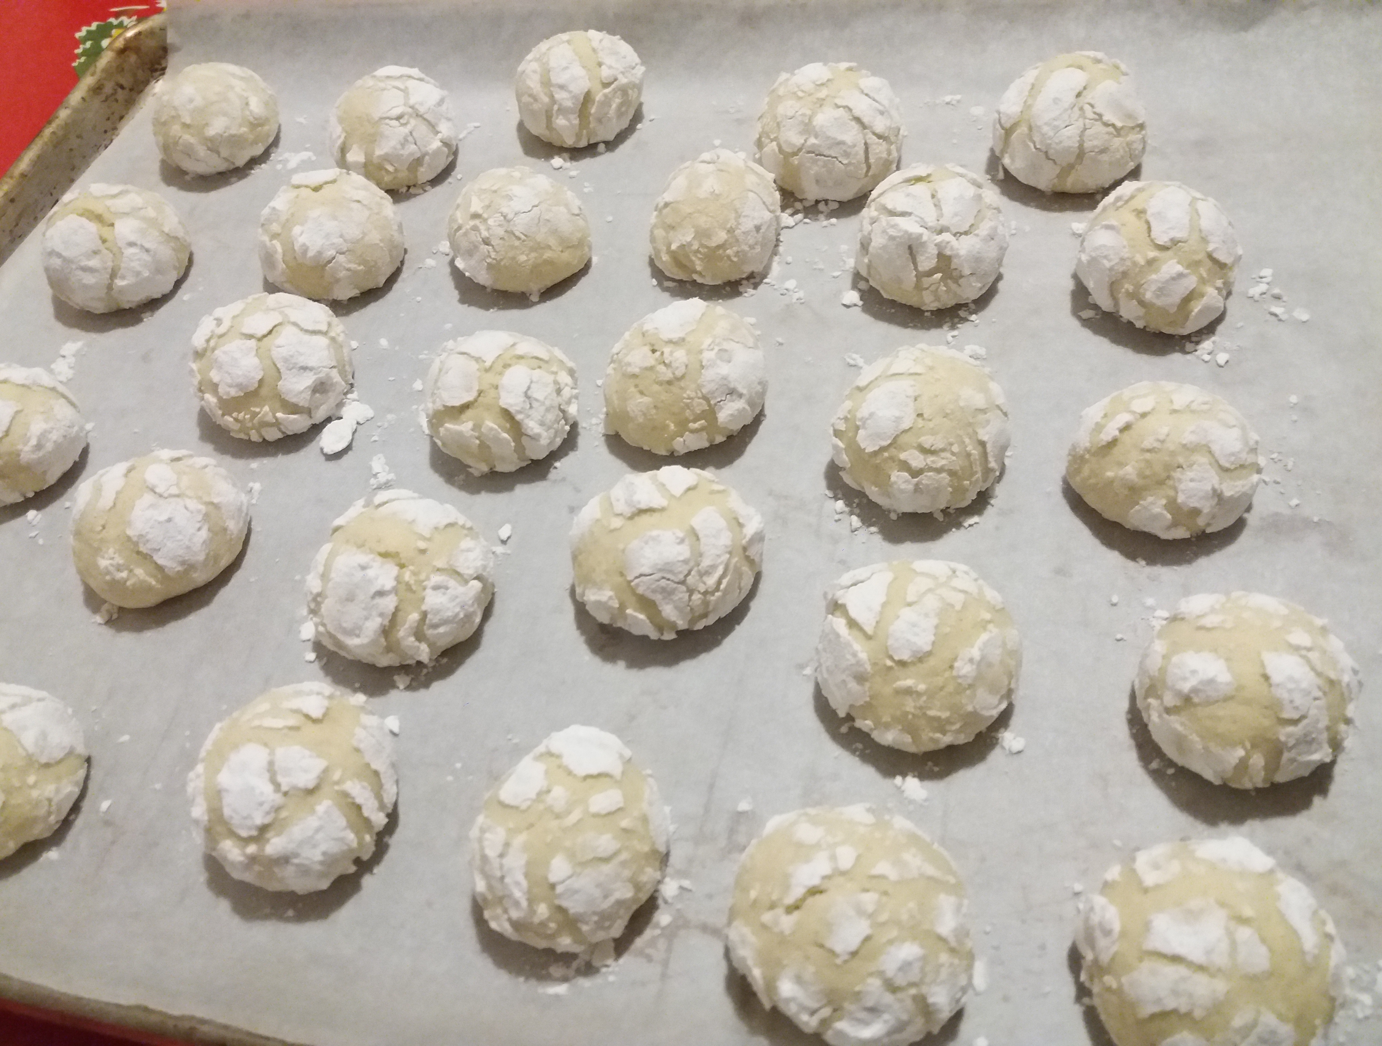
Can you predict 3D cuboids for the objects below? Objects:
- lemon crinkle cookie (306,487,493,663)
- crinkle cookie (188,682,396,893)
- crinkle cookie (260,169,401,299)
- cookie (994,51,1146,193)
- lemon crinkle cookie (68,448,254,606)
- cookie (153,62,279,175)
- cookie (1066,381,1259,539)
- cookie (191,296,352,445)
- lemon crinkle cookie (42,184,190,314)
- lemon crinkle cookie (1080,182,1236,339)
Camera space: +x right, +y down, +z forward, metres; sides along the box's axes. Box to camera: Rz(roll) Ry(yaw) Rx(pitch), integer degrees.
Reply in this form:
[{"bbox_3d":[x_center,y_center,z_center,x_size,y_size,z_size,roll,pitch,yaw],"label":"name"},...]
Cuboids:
[{"bbox_3d":[-0.072,0.011,0.274,0.045,0.032,0.045,-4,53,5],"label":"lemon crinkle cookie"},{"bbox_3d":[-0.084,0.054,0.236,0.043,0.033,0.043,-4,53,5],"label":"crinkle cookie"},{"bbox_3d":[-0.116,-0.094,0.358,0.045,0.031,0.045,-24,54,-10],"label":"crinkle cookie"},{"bbox_3d":[0.118,-0.128,0.351,0.045,0.033,0.045,11,56,15],"label":"cookie"},{"bbox_3d":[-0.139,-0.001,0.292,0.043,0.031,0.043,-4,53,5],"label":"lemon crinkle cookie"},{"bbox_3d":[-0.173,-0.149,0.407,0.043,0.030,0.043,-27,55,-12],"label":"cookie"},{"bbox_3d":[0.110,-0.016,0.263,0.042,0.030,0.040,19,58,21],"label":"cookie"},{"bbox_3d":[-0.122,-0.048,0.324,0.045,0.032,0.045,-30,56,-14],"label":"cookie"},{"bbox_3d":[-0.188,-0.092,0.366,0.044,0.032,0.044,-33,56,-16],"label":"lemon crinkle cookie"},{"bbox_3d":[0.130,-0.076,0.311,0.043,0.033,0.043,16,57,18],"label":"lemon crinkle cookie"}]

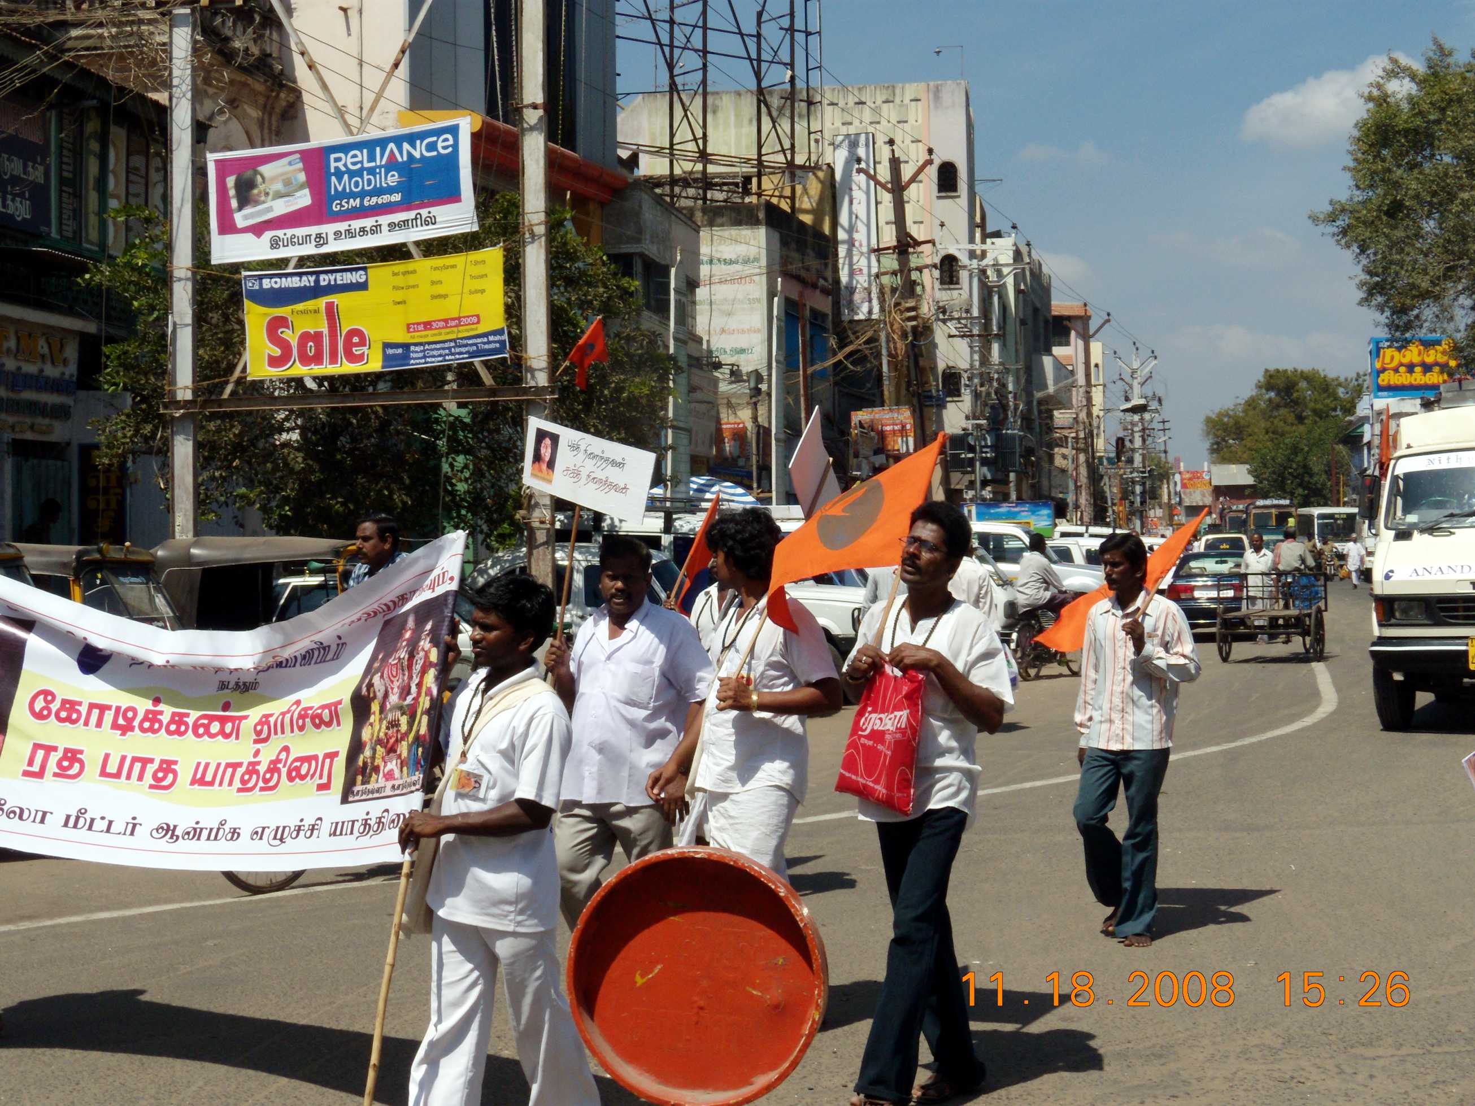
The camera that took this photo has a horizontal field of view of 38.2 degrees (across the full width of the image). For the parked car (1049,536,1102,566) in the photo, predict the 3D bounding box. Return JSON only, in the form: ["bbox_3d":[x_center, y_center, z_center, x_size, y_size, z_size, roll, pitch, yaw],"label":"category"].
[{"bbox_3d":[6.606,0.509,42.007,4.200,1.570,1.650,0,0,16],"label":"parked car"}]

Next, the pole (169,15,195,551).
[{"bbox_3d":[-5.052,-1.720,19.524,0.210,6.549,0.210,0,0,16],"label":"pole"}]

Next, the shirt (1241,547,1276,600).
[{"bbox_3d":[7.814,0.320,32.000,0.500,0.780,0.300,0,0,16],"label":"shirt"}]

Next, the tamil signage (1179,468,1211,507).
[{"bbox_3d":[26.229,-3.728,122.000,1.850,2.100,0.200,0,0,12],"label":"tamil signage"}]

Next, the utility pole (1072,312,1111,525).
[{"bbox_3d":[9.480,-2.681,57.029,1.100,7.680,0.350,0,0,16],"label":"utility pole"}]

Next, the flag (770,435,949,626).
[{"bbox_3d":[0.340,-0.061,6.100,0.520,0.570,0.220,0,0,9],"label":"flag"}]

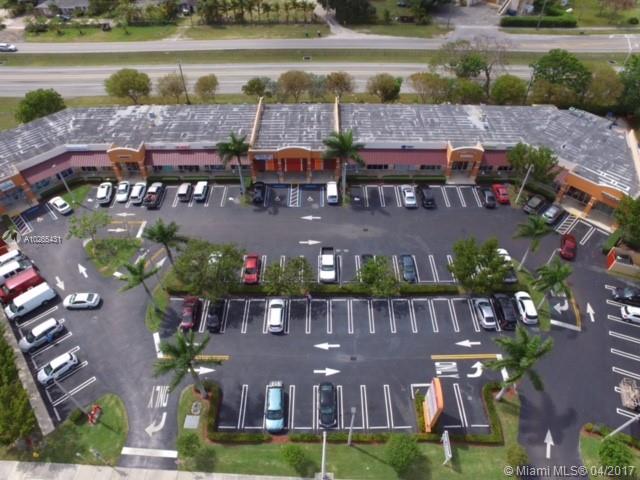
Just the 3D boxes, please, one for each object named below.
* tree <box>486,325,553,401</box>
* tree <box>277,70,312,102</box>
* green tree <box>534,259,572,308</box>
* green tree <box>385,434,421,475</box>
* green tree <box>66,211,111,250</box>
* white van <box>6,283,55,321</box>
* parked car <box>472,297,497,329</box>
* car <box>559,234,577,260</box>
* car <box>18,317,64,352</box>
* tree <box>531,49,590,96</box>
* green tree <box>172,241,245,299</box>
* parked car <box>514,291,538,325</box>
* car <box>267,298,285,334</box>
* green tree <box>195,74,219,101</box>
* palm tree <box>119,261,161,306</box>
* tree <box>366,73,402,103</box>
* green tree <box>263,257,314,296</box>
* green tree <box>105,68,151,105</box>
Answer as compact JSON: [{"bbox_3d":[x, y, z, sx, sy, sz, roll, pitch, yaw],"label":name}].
[{"bbox_3d":[19.184,14.471,38.815,6.100,11.400,6.100,0,48,0],"label":"tree"},{"bbox_3d":[-5.538,-35.429,86.410,7.400,7.300,7.400,0,48,0],"label":"tree"},{"bbox_3d":[29.100,6.660,47.924,4.700,7.400,4.700,0,46,0],"label":"green tree"},{"bbox_3d":[8.280,21.529,37.115,3.400,3.600,3.400,0,50,0],"label":"green tree"},{"bbox_3d":[-34.875,-1.432,56.961,5.400,6.300,5.400,0,48,0],"label":"green tree"},{"bbox_3d":[-39.775,8.493,50.950,5.600,2.100,2.000,-32,55,-25],"label":"white van"},{"bbox_3d":[22.070,9.529,49.289,1.800,1.450,4.550,0,46,0],"label":"parked car"},{"bbox_3d":[38.803,0.828,57.657,1.800,1.500,4.500,23,50,21],"label":"car"},{"bbox_3d":[-35.396,11.828,46.909,1.850,1.680,4.500,35,56,29],"label":"car"},{"bbox_3d":[55.200,-36.218,85.577,11.300,12.800,10.500,0,46,0],"label":"tree"},{"bbox_3d":[-14.900,4.217,50.144,9.200,7.600,7.600,0,46,0],"label":"green tree"},{"bbox_3d":[27.872,9.134,50.065,1.840,1.620,4.500,2,48,2],"label":"parked car"},{"bbox_3d":[-5.770,9.922,48.278,1.820,1.600,4.600,0,50,0],"label":"car"},{"bbox_3d":[-26.800,-34.633,87.939,5.300,7.200,5.100,0,46,0],"label":"green tree"},{"bbox_3d":[-22.586,6.407,47.864,4.600,6.800,4.600,0,50,0],"label":"palm tree"},{"bbox_3d":[14.135,-33.682,81.676,7.200,6.200,6.500,0,50,0],"label":"tree"},{"bbox_3d":[-4.336,5.081,50.105,6.400,5.000,5.300,0,50,0],"label":"green tree"},{"bbox_3d":[-45.000,-34.980,87.579,9.600,8.200,9.200,0,46,0],"label":"green tree"}]

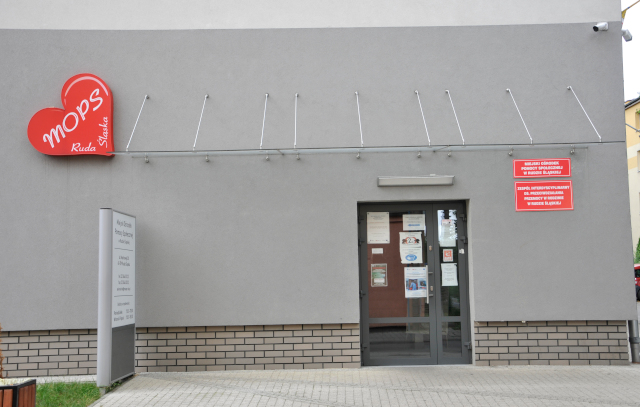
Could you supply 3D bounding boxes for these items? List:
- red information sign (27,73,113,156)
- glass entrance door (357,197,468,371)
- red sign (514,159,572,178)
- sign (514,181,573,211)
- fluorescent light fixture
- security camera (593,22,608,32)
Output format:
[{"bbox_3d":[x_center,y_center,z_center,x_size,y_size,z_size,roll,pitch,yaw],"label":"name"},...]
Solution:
[{"bbox_3d":[-3.254,-1.154,9.773,1.103,1.079,0.130,-1,-5,0],"label":"red information sign"},{"bbox_3d":[1.255,1.049,9.840,1.476,2.138,0.090,-1,-5,0],"label":"glass entrance door"},{"bbox_3d":[2.892,-0.452,9.708,0.743,0.246,0.025,-1,-5,0],"label":"red sign"},{"bbox_3d":[2.908,-0.095,9.677,0.747,0.387,0.025,-1,-5,0],"label":"sign"},{"bbox_3d":[1.245,-0.276,9.670,0.979,0.129,0.100,-1,-5,0],"label":"fluorescent light fixture"},{"bbox_3d":[3.688,-2.319,9.787,0.220,0.100,0.090,-22,6,-29],"label":"security camera"}]

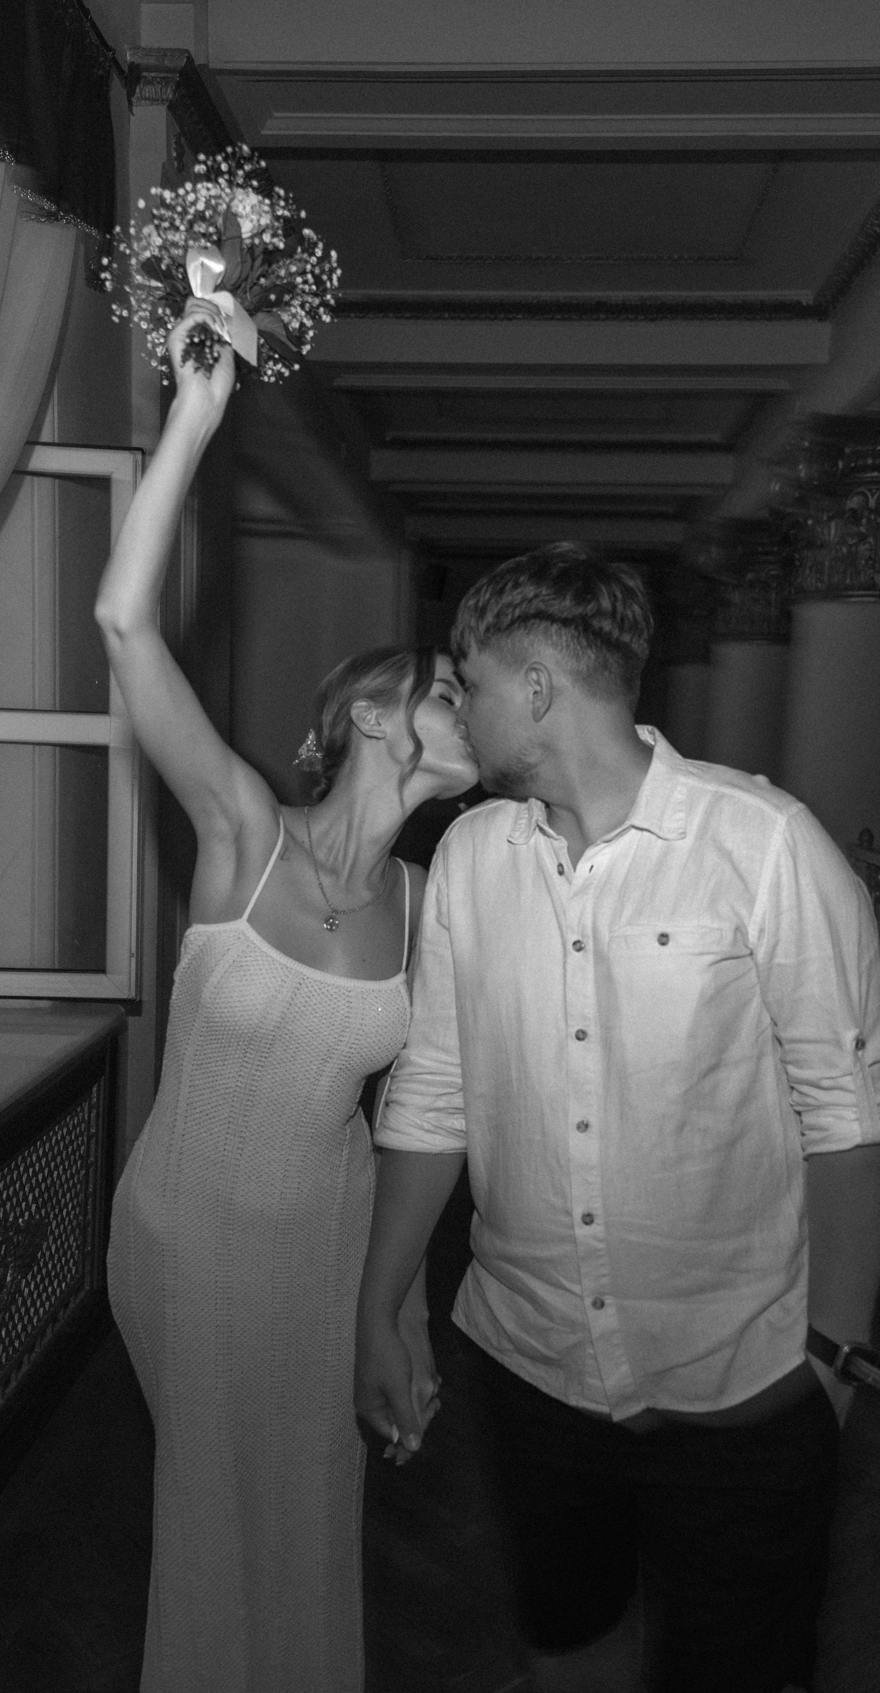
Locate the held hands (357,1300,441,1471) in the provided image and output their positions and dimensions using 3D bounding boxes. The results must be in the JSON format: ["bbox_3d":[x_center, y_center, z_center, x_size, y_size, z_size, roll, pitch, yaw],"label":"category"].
[{"bbox_3d":[-0.049,0.609,1.500,0.105,0.190,0.115,3,5,12],"label":"held hands"}]

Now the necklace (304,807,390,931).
[{"bbox_3d":[-0.113,0.023,1.600,0.120,0.155,0.115,0,5,-21],"label":"necklace"}]

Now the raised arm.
[{"bbox_3d":[-0.297,-0.298,1.550,0.220,0.690,0.170,1,5,-6],"label":"raised arm"}]

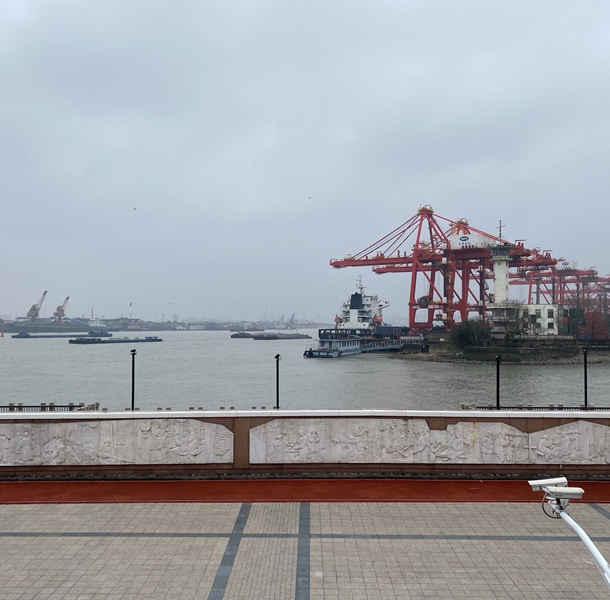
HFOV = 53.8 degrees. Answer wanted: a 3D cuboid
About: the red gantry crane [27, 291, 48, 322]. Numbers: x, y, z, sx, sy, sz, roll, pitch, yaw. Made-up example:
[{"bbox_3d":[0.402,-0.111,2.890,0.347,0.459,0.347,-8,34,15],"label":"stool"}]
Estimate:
[{"bbox_3d":[-311.205,9.780,700.000,22.500,41.000,11.000,-1,2,-18],"label":"red gantry crane"}]

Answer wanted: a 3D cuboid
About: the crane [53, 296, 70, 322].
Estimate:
[{"bbox_3d":[-284.795,13.427,705.000,18.000,34.000,11.000,-1,2,-18],"label":"crane"}]

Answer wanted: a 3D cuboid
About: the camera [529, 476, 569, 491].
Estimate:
[{"bbox_3d":[2.396,1.818,5.930,0.365,0.105,0.125,-9,1,8],"label":"camera"}]

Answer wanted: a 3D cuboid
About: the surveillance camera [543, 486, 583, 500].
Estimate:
[{"bbox_3d":[2.409,1.796,5.600,0.365,0.105,0.125,6,1,-10],"label":"surveillance camera"}]

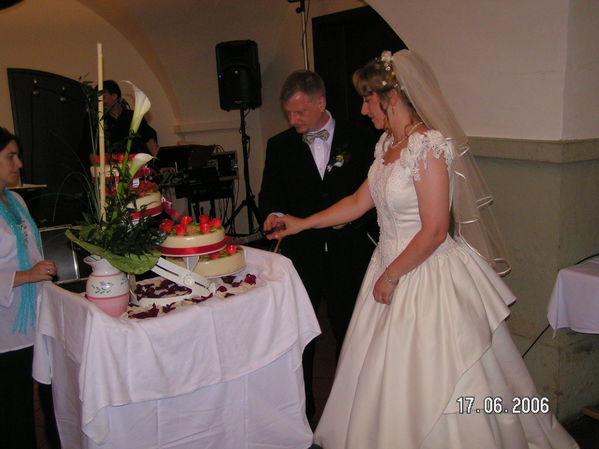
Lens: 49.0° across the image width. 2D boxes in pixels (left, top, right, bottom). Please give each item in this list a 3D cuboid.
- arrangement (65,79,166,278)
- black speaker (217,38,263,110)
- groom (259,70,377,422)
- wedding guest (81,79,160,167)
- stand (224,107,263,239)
[{"bbox_3d":[-0.630,-0.146,2.264,0.360,0.655,0.340,-6,14,-15],"label":"arrangement"},{"bbox_3d":[-0.569,-1.406,6.239,0.375,0.620,0.350,1,14,13],"label":"black speaker"},{"bbox_3d":[0.097,0.133,3.195,0.550,1.740,0.420,4,15,23],"label":"groom"},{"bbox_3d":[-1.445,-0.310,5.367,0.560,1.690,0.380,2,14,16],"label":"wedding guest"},{"bbox_3d":[-0.512,-0.456,6.473,0.750,1.370,0.750,1,14,13],"label":"stand"}]

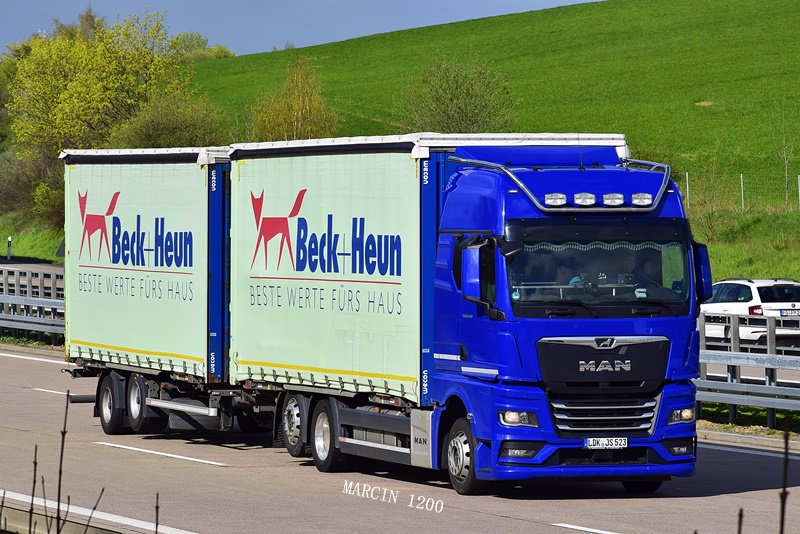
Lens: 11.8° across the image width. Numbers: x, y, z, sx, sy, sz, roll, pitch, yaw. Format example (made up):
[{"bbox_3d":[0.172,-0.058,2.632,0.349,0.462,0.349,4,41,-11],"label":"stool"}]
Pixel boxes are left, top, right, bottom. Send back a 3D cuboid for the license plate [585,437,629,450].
[{"bbox_3d":[2.272,1.936,42.638,0.520,0.110,0.020,0,0,-19],"label":"license plate"}]

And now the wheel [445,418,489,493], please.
[{"bbox_3d":[0.826,2.131,43.572,0.330,0.890,0.890,0,0,-19],"label":"wheel"}]

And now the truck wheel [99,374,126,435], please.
[{"bbox_3d":[-4.176,2.064,57.862,0.380,0.880,0.880,0,0,-19],"label":"truck wheel"}]

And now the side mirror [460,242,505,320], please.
[{"bbox_3d":[0.855,0.147,42.597,0.330,0.860,0.260,0,0,-19],"label":"side mirror"}]

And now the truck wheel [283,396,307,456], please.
[{"bbox_3d":[-1.222,1.972,49.392,0.330,0.890,0.890,0,0,-19],"label":"truck wheel"}]

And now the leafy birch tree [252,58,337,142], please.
[{"bbox_3d":[-4.030,-4.855,145.000,3.300,6.000,3.300,0,0,0],"label":"leafy birch tree"}]

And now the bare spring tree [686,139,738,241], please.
[{"bbox_3d":[8.698,-2.136,108.000,1.500,2.950,1.500,0,0,0],"label":"bare spring tree"}]

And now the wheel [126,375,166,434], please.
[{"bbox_3d":[-3.668,1.946,56.418,0.380,0.880,0.880,0,0,-19],"label":"wheel"}]

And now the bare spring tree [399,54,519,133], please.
[{"bbox_3d":[2.000,-4.487,130.000,4.000,5.300,4.000,0,0,0],"label":"bare spring tree"}]

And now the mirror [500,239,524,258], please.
[{"bbox_3d":[1.230,-0.203,42.367,0.270,0.220,0.200,0,0,-19],"label":"mirror"}]

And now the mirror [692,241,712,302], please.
[{"bbox_3d":[3.416,0.050,43.540,0.220,0.670,0.180,0,0,-19],"label":"mirror"}]

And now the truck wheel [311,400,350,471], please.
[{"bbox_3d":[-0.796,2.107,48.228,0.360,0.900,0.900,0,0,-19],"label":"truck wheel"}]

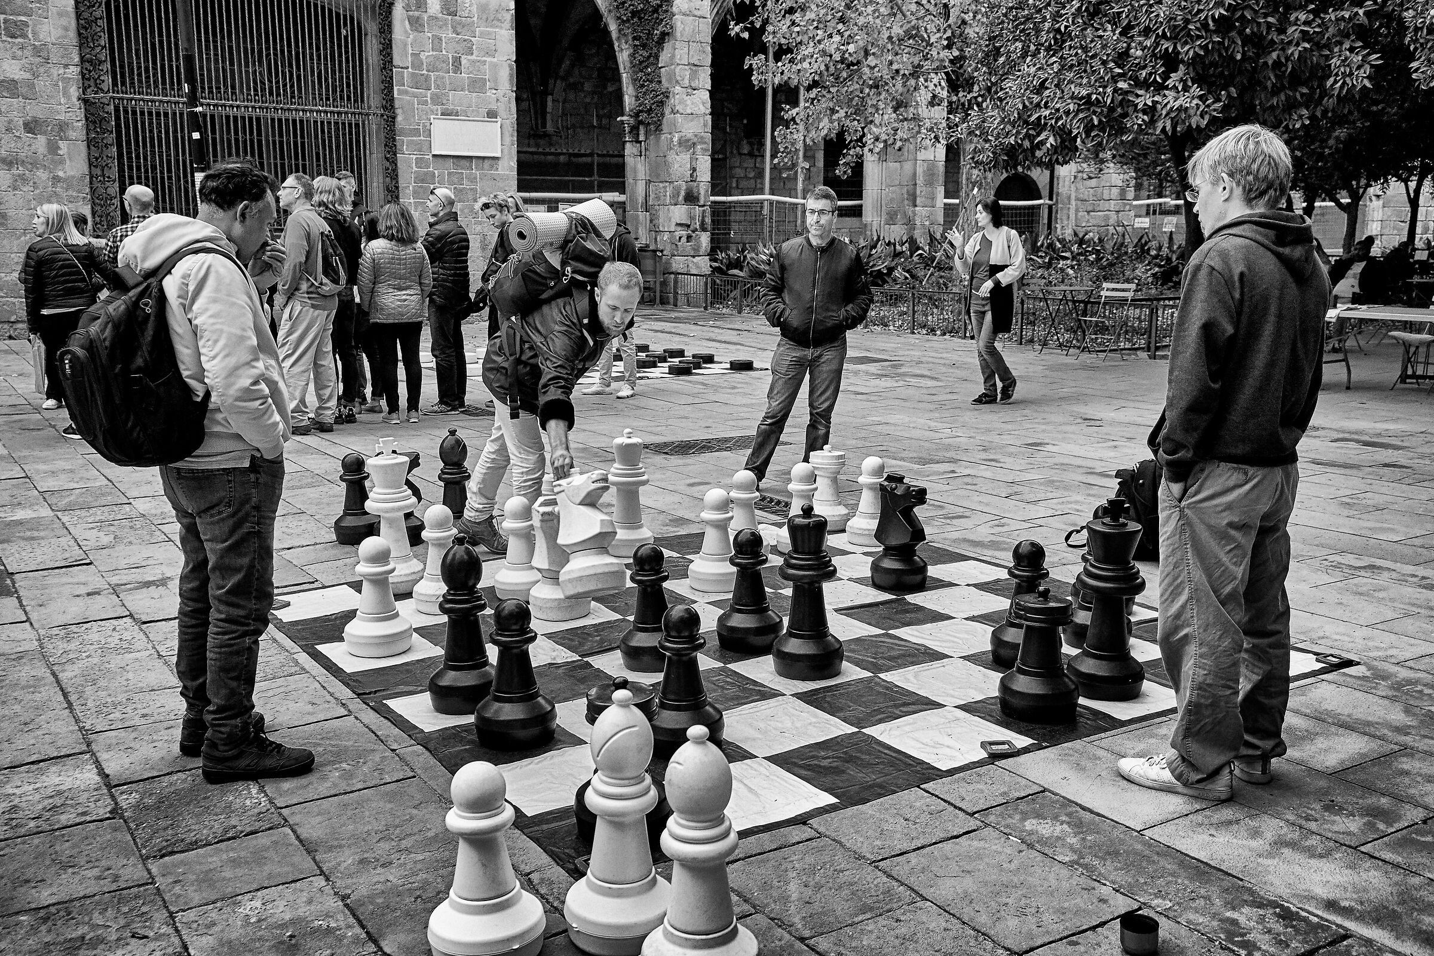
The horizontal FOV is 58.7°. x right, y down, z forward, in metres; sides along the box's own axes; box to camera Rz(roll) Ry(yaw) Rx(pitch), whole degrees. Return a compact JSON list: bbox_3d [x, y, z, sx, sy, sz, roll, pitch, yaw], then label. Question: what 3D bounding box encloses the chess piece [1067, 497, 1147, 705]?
[{"bbox_3d":[1.283,0.379,4.163,0.249,0.640,0.249,0,10,0],"label":"chess piece"}]

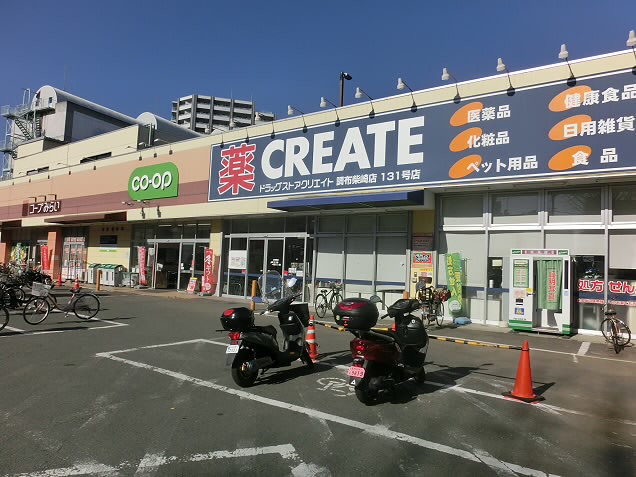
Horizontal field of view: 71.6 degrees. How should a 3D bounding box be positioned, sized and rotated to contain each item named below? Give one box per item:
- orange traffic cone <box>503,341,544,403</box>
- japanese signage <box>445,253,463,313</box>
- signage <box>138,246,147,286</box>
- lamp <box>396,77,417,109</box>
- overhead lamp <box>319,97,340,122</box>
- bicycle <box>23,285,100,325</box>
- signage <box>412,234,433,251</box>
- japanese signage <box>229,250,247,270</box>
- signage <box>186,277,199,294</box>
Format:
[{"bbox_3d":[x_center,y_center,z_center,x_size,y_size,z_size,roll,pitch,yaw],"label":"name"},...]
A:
[{"bbox_3d":[2.432,1.525,5.199,0.380,0.680,0.380,0,-5,34],"label":"orange traffic cone"},{"bbox_3d":[3.895,1.265,12.676,0.530,1.750,0.120,0,-4,34],"label":"japanese signage"},{"bbox_3d":[-8.342,1.331,20.962,0.550,1.780,0.080,0,-4,34],"label":"signage"},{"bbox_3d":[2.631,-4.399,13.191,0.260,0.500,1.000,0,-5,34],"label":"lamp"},{"bbox_3d":[0.370,-4.090,14.356,0.220,0.620,1.150,0,-4,34],"label":"overhead lamp"},{"bbox_3d":[-5.906,1.426,10.180,0.560,1.010,1.720,0,-4,34],"label":"bicycle"},{"bbox_3d":[3.233,0.130,13.644,0.650,0.500,0.050,0,-4,34],"label":"signage"},{"bbox_3d":[-3.238,0.861,17.649,0.980,0.750,0.030,0,-5,34],"label":"japanese signage"},{"bbox_3d":[-5.582,2.108,19.785,0.480,0.740,0.360,0,-5,34],"label":"signage"}]

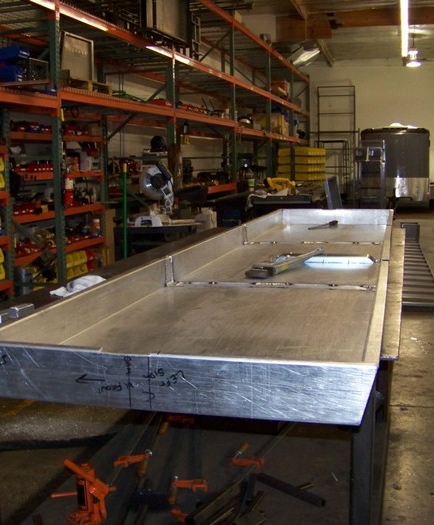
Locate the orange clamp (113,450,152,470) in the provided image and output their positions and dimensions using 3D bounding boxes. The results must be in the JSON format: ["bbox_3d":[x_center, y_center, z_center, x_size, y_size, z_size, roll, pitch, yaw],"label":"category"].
[{"bbox_3d":[-0.409,0.963,3.537,0.170,0.045,0.065,-16,6,8],"label":"orange clamp"}]

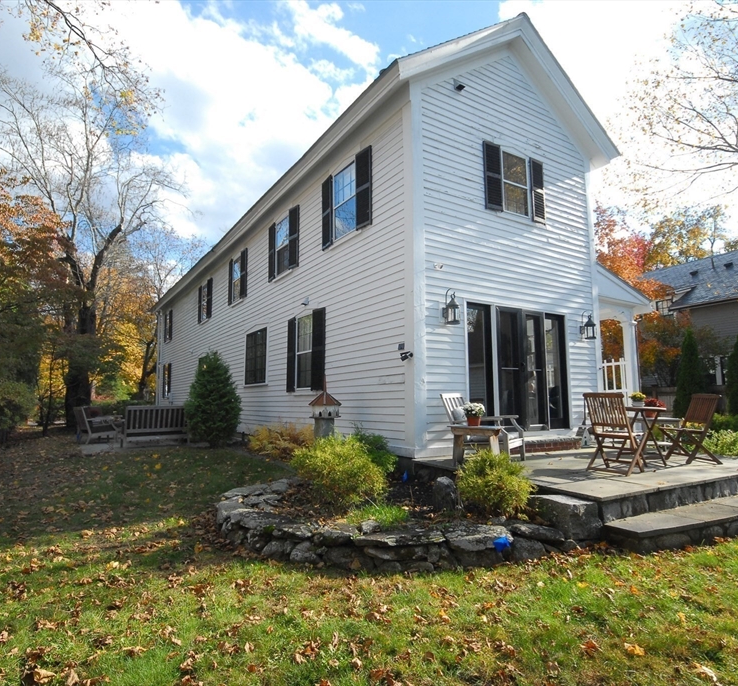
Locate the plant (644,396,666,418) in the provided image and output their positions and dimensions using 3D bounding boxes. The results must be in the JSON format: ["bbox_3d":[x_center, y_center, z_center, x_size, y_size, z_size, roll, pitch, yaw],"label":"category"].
[{"bbox_3d":[4.473,1.017,7.600,0.360,0.330,0.360,4,-8,-32],"label":"plant"}]

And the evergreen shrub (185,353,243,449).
[{"bbox_3d":[-3.505,1.264,11.036,1.270,2.172,1.250,4,-9,-32],"label":"evergreen shrub"}]

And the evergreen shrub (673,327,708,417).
[{"bbox_3d":[10.306,1.241,15.515,0.920,3.499,0.900,3,-8,-24],"label":"evergreen shrub"}]

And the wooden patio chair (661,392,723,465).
[{"bbox_3d":[4.310,1.126,6.412,0.520,0.880,0.490,-1,-7,3],"label":"wooden patio chair"}]

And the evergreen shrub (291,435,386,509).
[{"bbox_3d":[-0.301,1.259,4.780,0.880,0.690,0.860,0,-7,0],"label":"evergreen shrub"}]

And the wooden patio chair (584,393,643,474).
[{"bbox_3d":[2.843,1.027,5.566,0.520,0.880,0.490,4,-8,-31],"label":"wooden patio chair"}]

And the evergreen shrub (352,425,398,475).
[{"bbox_3d":[0.035,1.528,6.750,0.760,0.761,0.720,0,-7,0],"label":"evergreen shrub"}]

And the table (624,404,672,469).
[{"bbox_3d":[3.500,1.196,6.255,0.670,0.705,0.670,2,-7,-15],"label":"table"}]

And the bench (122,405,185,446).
[{"bbox_3d":[-5.084,1.985,11.604,1.500,0.900,0.620,5,-9,-38],"label":"bench"}]

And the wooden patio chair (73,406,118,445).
[{"bbox_3d":[-6.949,2.082,12.317,0.700,0.900,0.820,-7,-10,44],"label":"wooden patio chair"}]

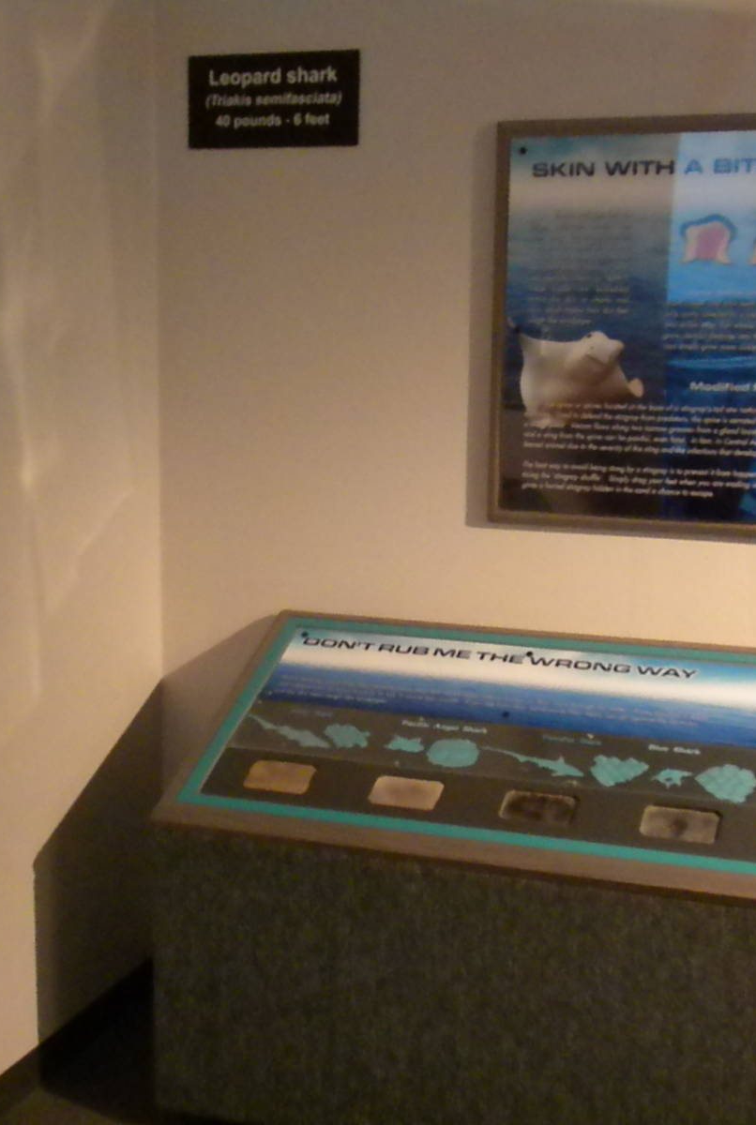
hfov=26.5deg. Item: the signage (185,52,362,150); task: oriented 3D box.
[{"bbox_3d":[-0.227,-0.998,3.464,0.396,0.197,0.010,4,9,19],"label":"signage"}]

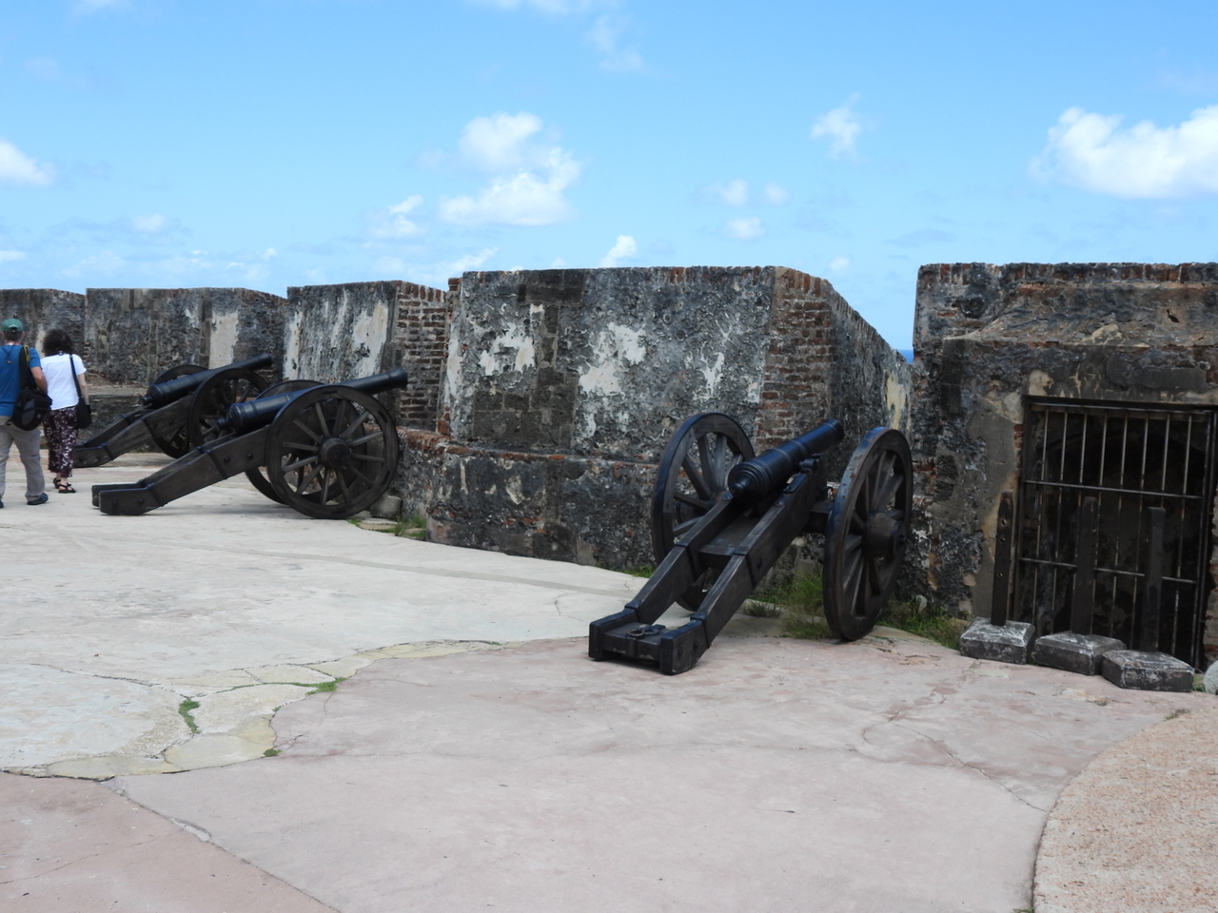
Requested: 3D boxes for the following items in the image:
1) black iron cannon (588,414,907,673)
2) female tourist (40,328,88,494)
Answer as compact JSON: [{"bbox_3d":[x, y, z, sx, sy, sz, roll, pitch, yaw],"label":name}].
[{"bbox_3d":[0.797,0.420,7.905,1.420,1.250,2.780,5,6,29],"label":"black iron cannon"},{"bbox_3d":[-5.411,-0.484,13.974,0.480,1.640,0.340,1,5,-12],"label":"female tourist"}]

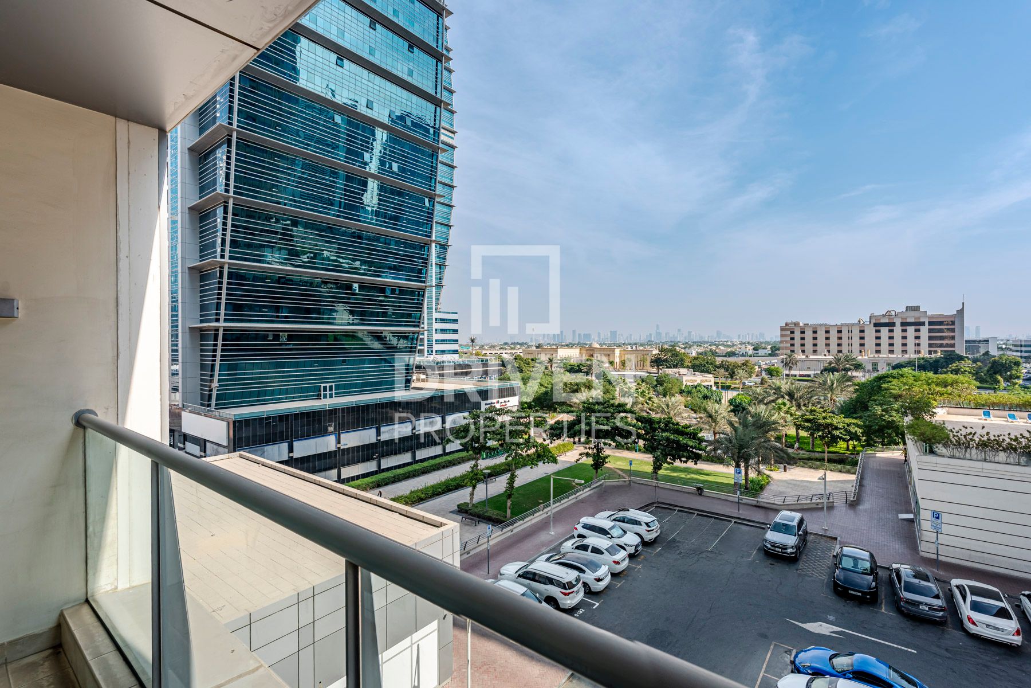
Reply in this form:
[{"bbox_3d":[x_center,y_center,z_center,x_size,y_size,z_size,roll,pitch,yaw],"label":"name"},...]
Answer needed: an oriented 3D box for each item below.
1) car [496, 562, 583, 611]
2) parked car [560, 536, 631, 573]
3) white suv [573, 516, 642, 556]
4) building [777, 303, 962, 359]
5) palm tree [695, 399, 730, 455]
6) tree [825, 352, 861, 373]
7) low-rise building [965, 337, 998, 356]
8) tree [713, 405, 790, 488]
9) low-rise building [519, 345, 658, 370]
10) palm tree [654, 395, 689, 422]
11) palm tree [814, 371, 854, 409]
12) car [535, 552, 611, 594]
[{"bbox_3d":[1.350,12.982,25.324,4.795,1.835,1.855,0,1,39],"label":"car"},{"bbox_3d":[4.960,13.050,28.950,4.290,1.500,1.690,0,0,39],"label":"parked car"},{"bbox_3d":[6.170,12.920,30.850,4.460,1.630,1.830,0,0,36],"label":"white suv"},{"bbox_3d":[193.000,-3.700,253.500,77.000,29.500,25.000,0,0,39],"label":"building"},{"bbox_3d":[27.140,11.189,62.591,5.000,7.430,5.000,0,0,0],"label":"palm tree"},{"bbox_3d":[97.896,8.478,138.071,9.500,11.860,9.500,0,0,0],"label":"tree"},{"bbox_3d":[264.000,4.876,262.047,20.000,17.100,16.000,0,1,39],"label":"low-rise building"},{"bbox_3d":[22.600,9.800,43.900,7.000,7.900,7.000,0,0,27],"label":"tree"},{"bbox_3d":[39.957,6.983,241.977,66.000,11.500,30.000,0,0,23],"label":"low-rise building"},{"bbox_3d":[22.500,10.300,66.500,5.100,6.000,5.100,0,0,18],"label":"palm tree"},{"bbox_3d":[53.405,9.929,77.081,6.800,10.920,6.800,0,0,0],"label":"palm tree"},{"bbox_3d":[3.180,13.170,27.165,4.620,1.430,1.820,0,1,39],"label":"car"}]

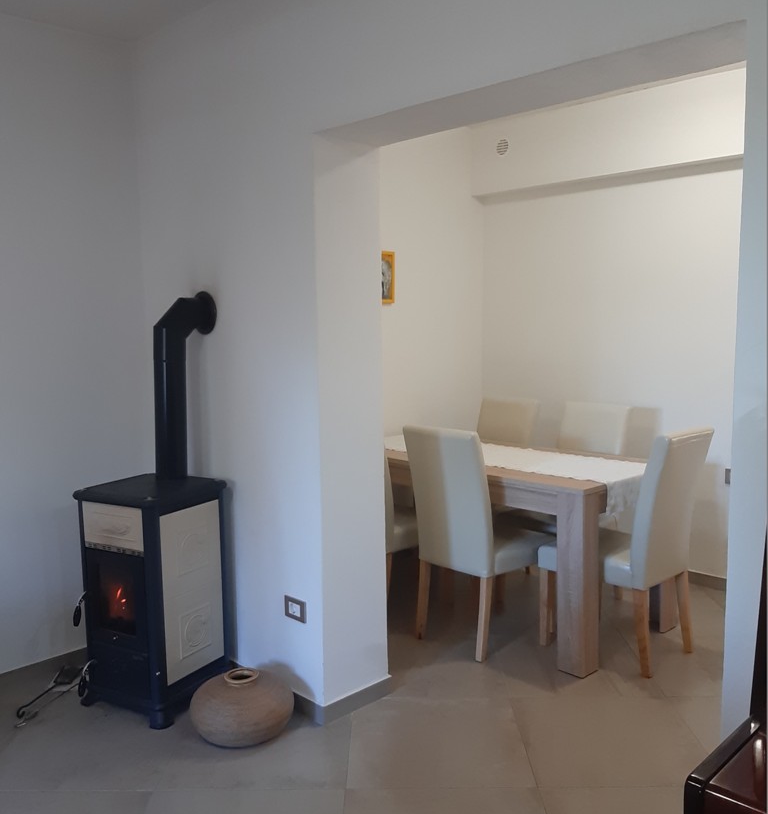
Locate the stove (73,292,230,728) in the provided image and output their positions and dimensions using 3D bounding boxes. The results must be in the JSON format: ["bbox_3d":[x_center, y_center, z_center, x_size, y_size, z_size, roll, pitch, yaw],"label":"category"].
[{"bbox_3d":[-0.877,0.344,3.097,0.420,1.580,0.510,3,7,29],"label":"stove"}]

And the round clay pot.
[{"bbox_3d":[-0.500,1.054,2.824,0.360,0.220,0.360,-1,6,0],"label":"round clay pot"}]

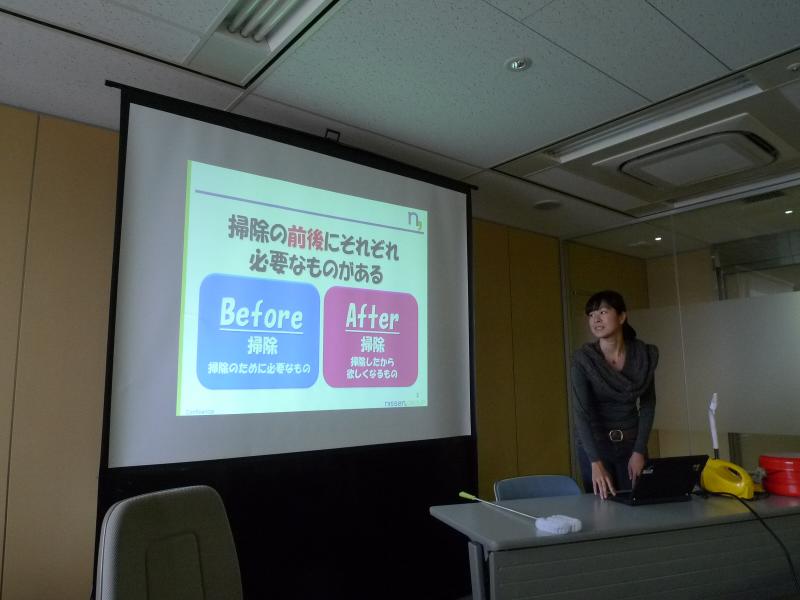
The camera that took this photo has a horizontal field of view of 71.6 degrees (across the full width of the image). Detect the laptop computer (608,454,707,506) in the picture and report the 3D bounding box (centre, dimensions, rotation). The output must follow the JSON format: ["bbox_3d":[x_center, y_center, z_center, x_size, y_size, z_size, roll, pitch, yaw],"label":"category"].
[{"bbox_3d":[1.053,0.736,2.309,0.275,0.200,0.321,1,-8,-13],"label":"laptop computer"}]

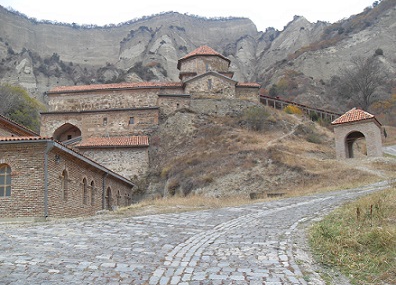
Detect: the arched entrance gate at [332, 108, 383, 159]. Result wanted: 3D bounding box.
[{"bbox_3d":[15.219,-0.904,36.907,3.763,4.864,3.975,-8,-11,33],"label":"arched entrance gate"}]

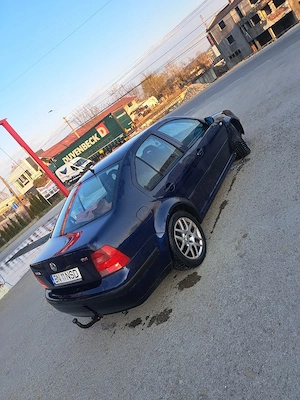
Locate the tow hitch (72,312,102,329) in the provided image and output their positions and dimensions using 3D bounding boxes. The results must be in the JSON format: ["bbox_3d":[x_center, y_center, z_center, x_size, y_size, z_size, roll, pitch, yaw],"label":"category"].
[{"bbox_3d":[-0.629,1.174,2.746,0.080,0.230,0.260,-23,20,40],"label":"tow hitch"}]

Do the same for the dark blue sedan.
[{"bbox_3d":[0.093,-0.309,4.238,1.760,1.450,4.360,-23,20,40],"label":"dark blue sedan"}]

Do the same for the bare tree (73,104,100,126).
[{"bbox_3d":[-13.400,-17.273,66.611,6.000,11.000,6.000,-36,15,-1],"label":"bare tree"}]

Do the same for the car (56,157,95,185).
[{"bbox_3d":[-9.316,-3.992,34.757,5.200,2.360,2.030,-24,19,38],"label":"car"}]

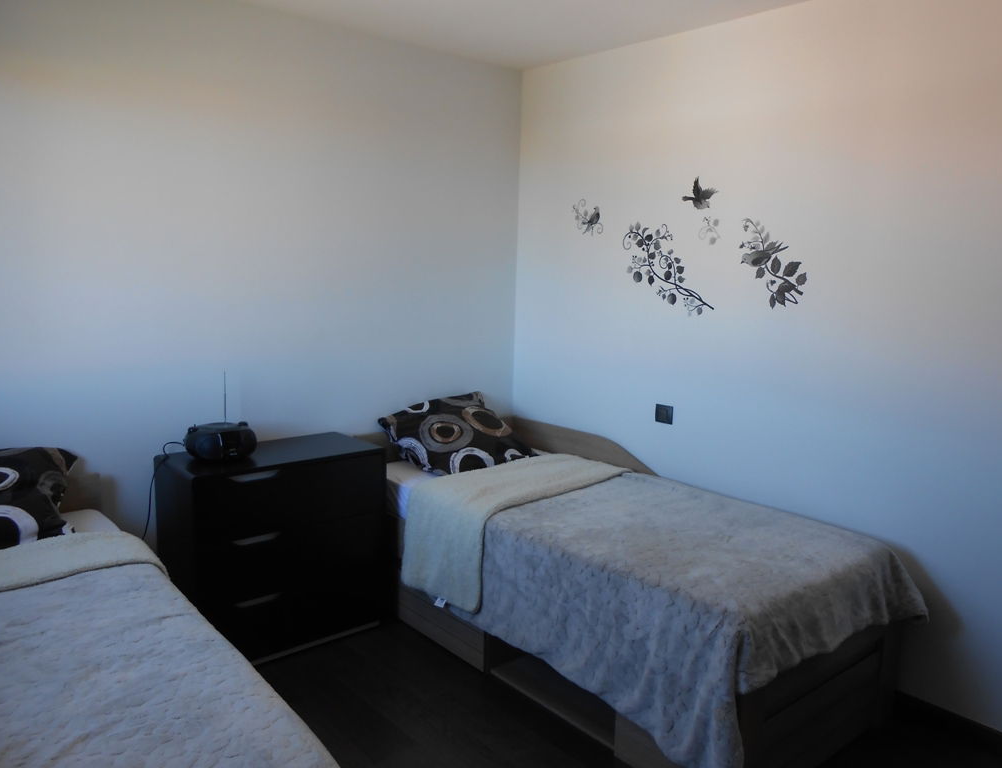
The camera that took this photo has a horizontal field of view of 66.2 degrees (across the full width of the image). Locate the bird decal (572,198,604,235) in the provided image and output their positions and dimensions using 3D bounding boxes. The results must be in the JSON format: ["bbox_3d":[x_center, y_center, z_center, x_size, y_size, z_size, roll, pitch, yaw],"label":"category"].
[{"bbox_3d":[0.410,-0.792,3.663,0.010,0.172,0.206,-6,12,-41],"label":"bird decal"}]

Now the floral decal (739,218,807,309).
[{"bbox_3d":[1.046,-0.465,2.975,0.010,0.350,0.296,-6,12,-41],"label":"floral decal"}]

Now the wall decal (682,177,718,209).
[{"bbox_3d":[0.823,-0.791,3.189,0.010,0.137,0.179,-6,12,-41],"label":"wall decal"}]

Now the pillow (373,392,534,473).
[{"bbox_3d":[-0.173,0.230,3.653,0.620,0.160,0.460,-9,49,-45],"label":"pillow"}]

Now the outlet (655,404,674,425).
[{"bbox_3d":[0.723,0.137,3.422,0.012,0.082,0.087,-6,12,-41],"label":"outlet"}]

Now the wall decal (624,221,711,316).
[{"bbox_3d":[0.719,-0.503,3.345,0.010,0.399,0.503,-6,12,-41],"label":"wall decal"}]

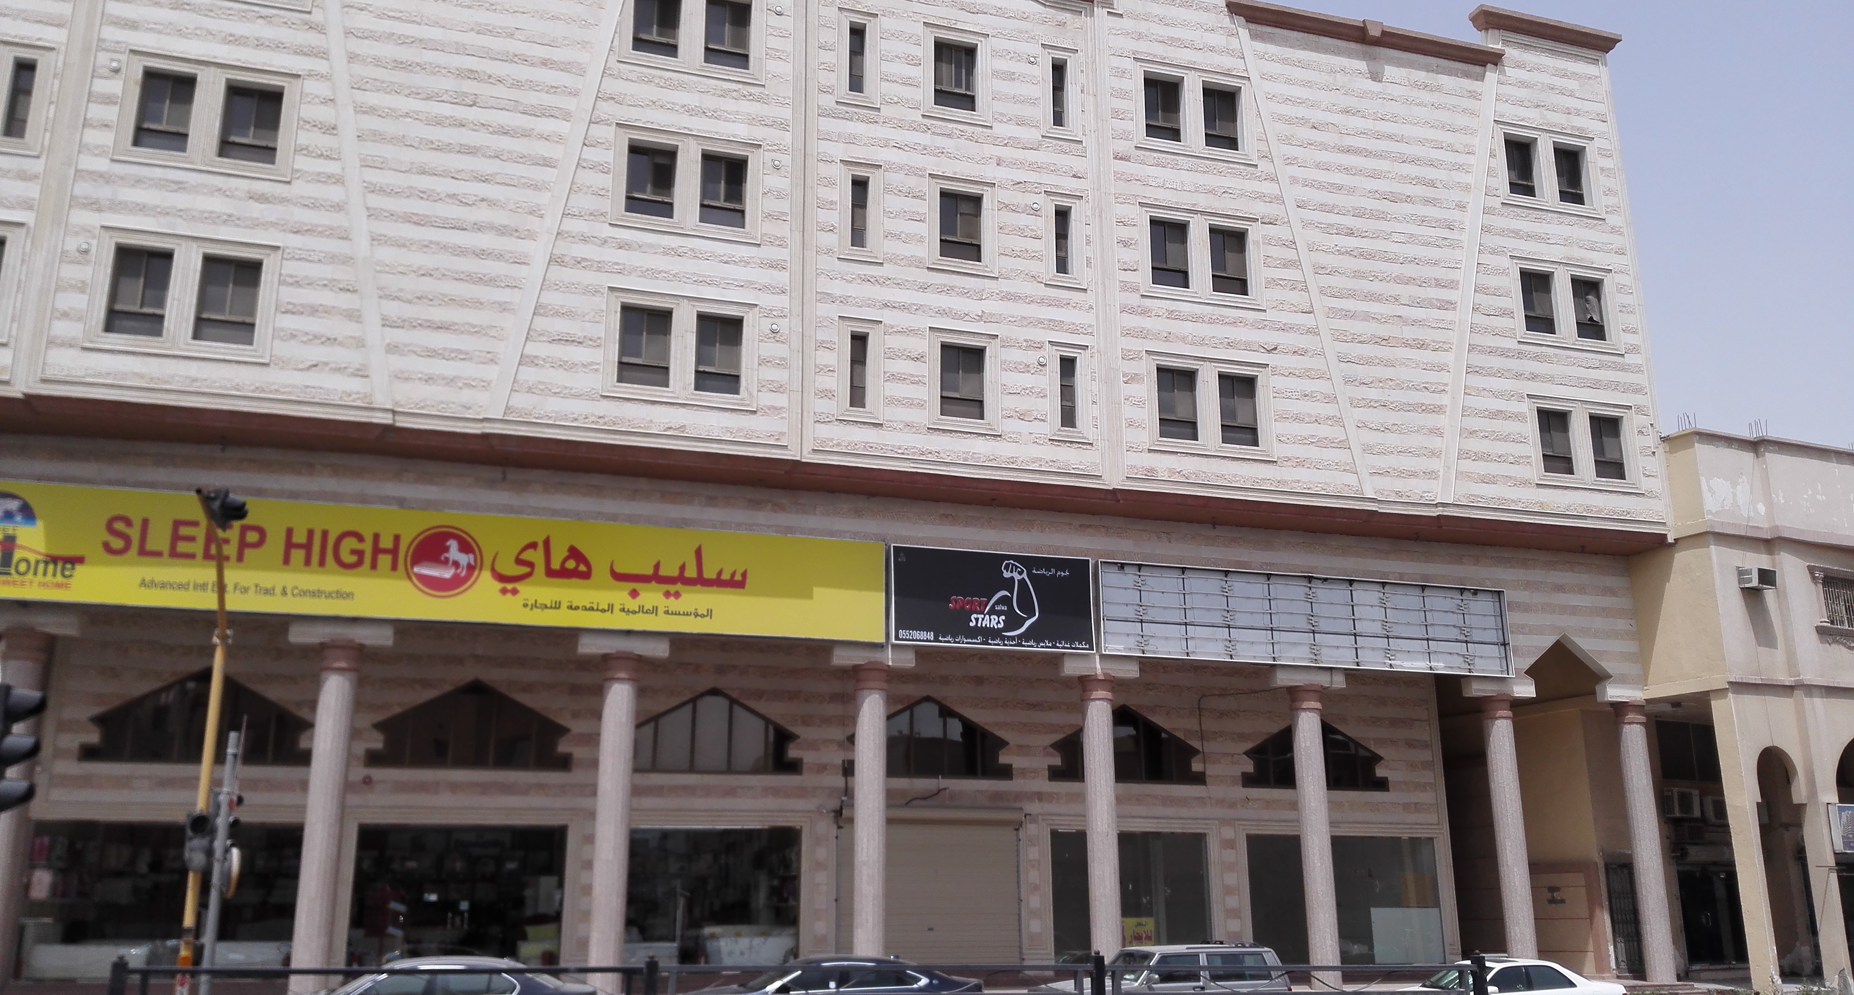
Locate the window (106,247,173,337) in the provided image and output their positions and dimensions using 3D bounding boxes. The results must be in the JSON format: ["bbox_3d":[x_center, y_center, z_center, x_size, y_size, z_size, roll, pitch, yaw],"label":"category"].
[{"bbox_3d":[-13.529,-3.497,23.709,0.910,1.627,0.140,5,-15,-16],"label":"window"}]

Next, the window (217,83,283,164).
[{"bbox_3d":[-11.594,-6.452,23.619,0.910,1.500,0.150,4,-16,-17],"label":"window"}]

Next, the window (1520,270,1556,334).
[{"bbox_3d":[14.354,-4.588,32.399,0.980,1.593,0.150,5,-15,-17],"label":"window"}]

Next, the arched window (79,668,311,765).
[{"bbox_3d":[-14.101,4.254,26.582,3.924,1.791,0.200,5,-16,-16],"label":"arched window"}]

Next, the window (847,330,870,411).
[{"bbox_3d":[-1.365,-2.476,26.837,0.380,1.568,0.150,5,-15,-17],"label":"window"}]

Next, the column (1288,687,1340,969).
[{"bbox_3d":[8.315,7.172,29.320,0.700,6.262,0.700,5,-15,-16],"label":"column"}]

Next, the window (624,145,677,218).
[{"bbox_3d":[-5.414,-6.156,26.925,0.947,1.577,0.140,5,-15,-16],"label":"window"}]

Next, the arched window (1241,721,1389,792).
[{"bbox_3d":[9.476,6.275,33.629,4.078,1.708,0.140,5,-15,-16],"label":"arched window"}]

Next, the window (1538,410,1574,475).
[{"bbox_3d":[14.322,-1.248,31.285,0.847,1.517,0.150,4,-15,-17],"label":"window"}]

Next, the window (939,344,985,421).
[{"bbox_3d":[0.678,-2.315,27.445,0.931,1.568,0.150,5,-15,-17],"label":"window"}]

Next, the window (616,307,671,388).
[{"bbox_3d":[-5.176,-2.791,25.352,0.929,1.524,0.150,4,-15,-17],"label":"window"}]

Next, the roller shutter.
[{"bbox_3d":[0.103,8.262,28.744,4.050,3.210,0.150,4,-16,-17],"label":"roller shutter"}]

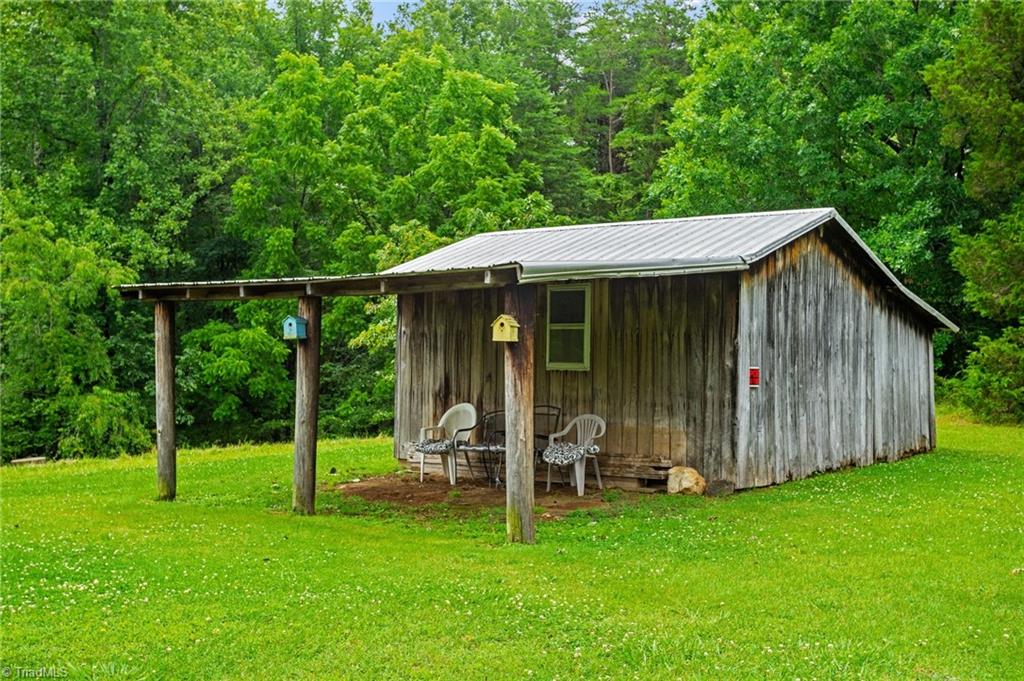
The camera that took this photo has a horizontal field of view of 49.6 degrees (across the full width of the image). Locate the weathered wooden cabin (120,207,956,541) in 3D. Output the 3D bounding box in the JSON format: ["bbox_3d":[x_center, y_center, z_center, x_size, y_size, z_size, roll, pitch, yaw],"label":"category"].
[{"bbox_3d":[1.316,-0.016,15.043,5.756,3.313,11.447,0,0,38],"label":"weathered wooden cabin"}]

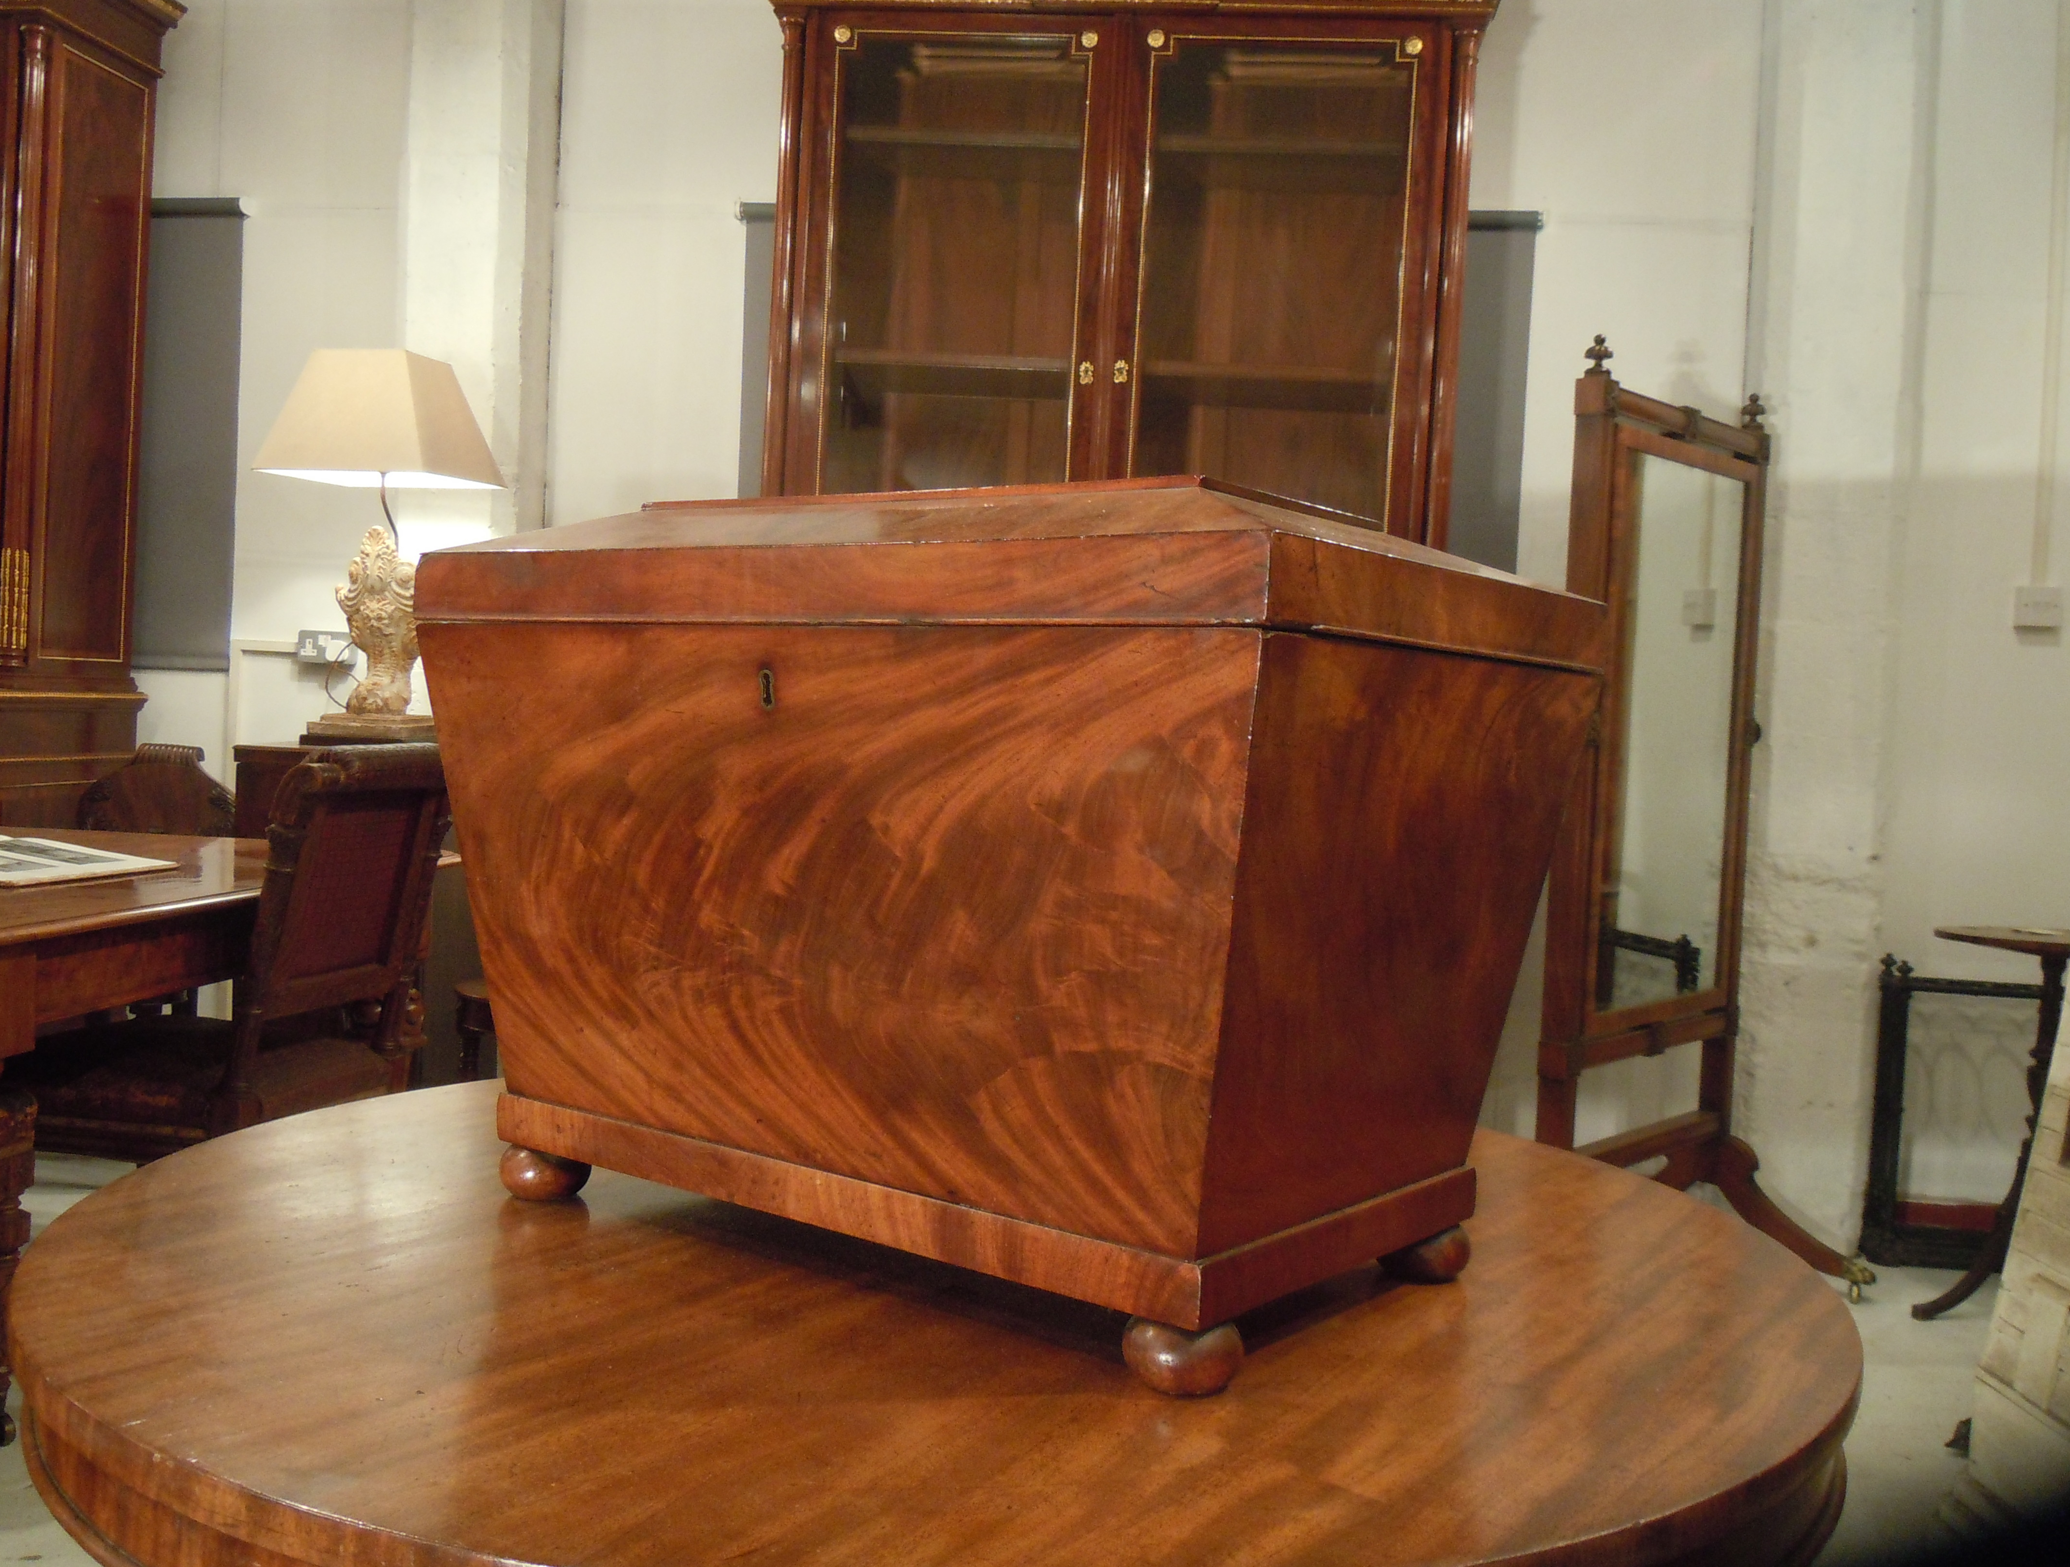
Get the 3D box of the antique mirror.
[{"bbox_3d":[1.262,0.101,3.667,0.650,1.870,0.730,4,2,44],"label":"antique mirror"}]

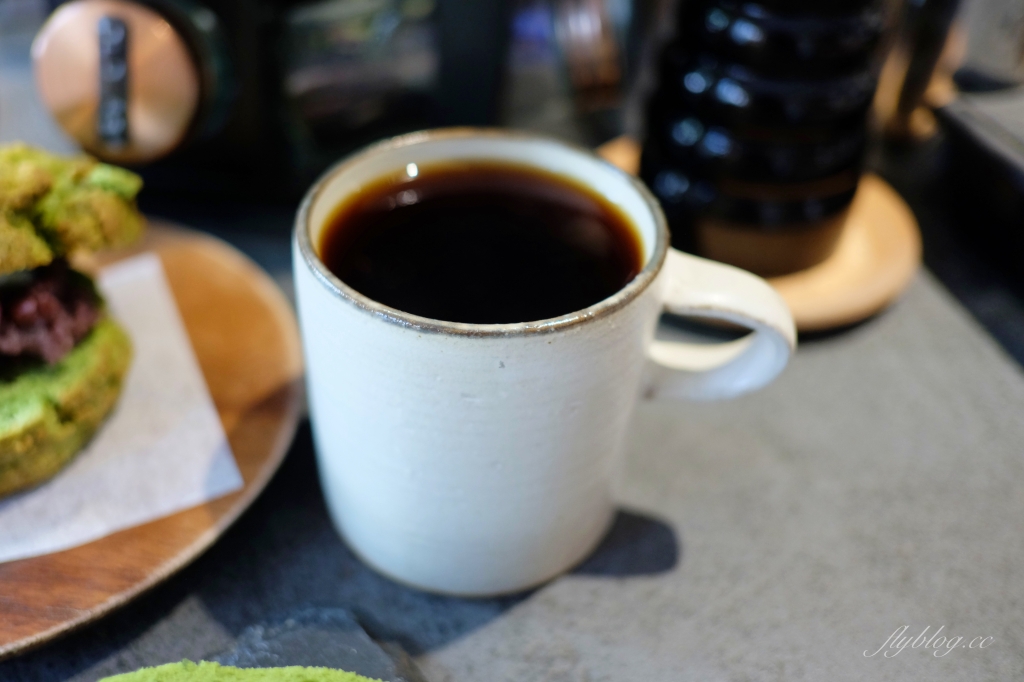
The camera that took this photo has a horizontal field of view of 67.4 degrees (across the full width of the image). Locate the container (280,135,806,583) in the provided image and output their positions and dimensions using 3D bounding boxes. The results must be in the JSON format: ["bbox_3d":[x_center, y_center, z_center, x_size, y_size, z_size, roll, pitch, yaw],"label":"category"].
[{"bbox_3d":[0.007,0.007,0.200,0.119,0.087,0.087,11,43,7],"label":"container"}]

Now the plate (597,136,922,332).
[{"bbox_3d":[0.096,-0.051,0.324,0.141,0.016,0.141,5,42,0],"label":"plate"}]

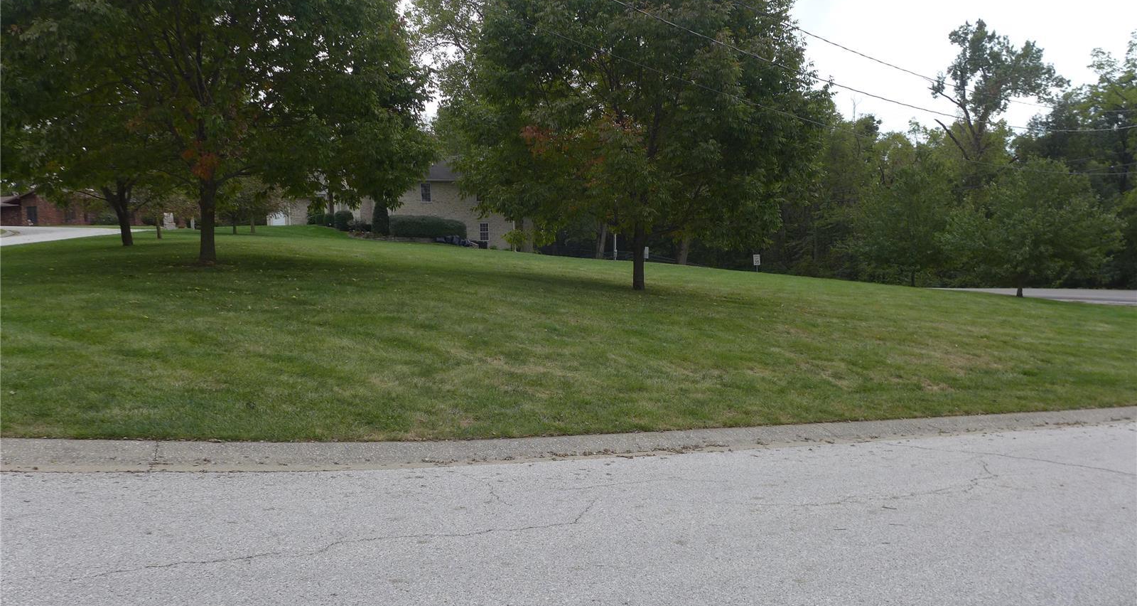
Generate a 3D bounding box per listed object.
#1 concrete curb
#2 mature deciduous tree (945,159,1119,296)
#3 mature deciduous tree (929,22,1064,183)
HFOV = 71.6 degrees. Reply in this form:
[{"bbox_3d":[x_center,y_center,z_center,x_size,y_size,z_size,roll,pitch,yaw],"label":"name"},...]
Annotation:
[{"bbox_3d":[0.591,1.181,6.958,11.140,0.160,0.940,0,3,-8],"label":"concrete curb"},{"bbox_3d":[18.251,-2.952,31.000,6.850,5.380,6.500,0,3,0],"label":"mature deciduous tree"},{"bbox_3d":[31.598,-10.979,58.000,9.800,19.670,9.310,0,3,0],"label":"mature deciduous tree"}]

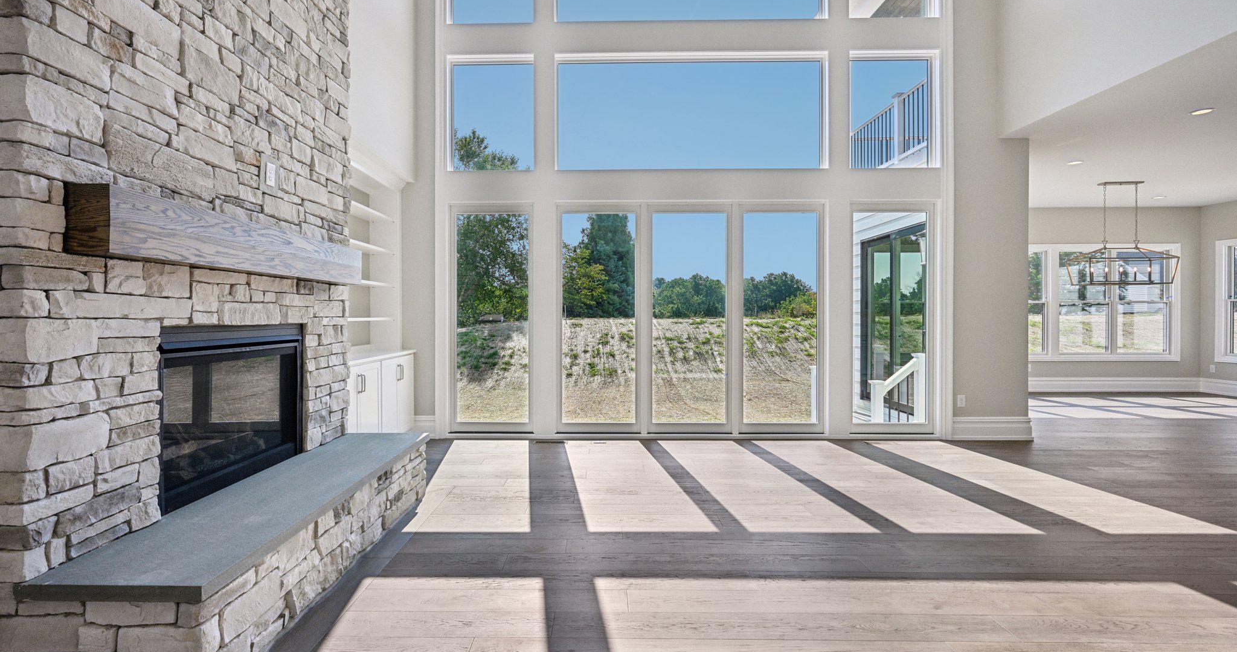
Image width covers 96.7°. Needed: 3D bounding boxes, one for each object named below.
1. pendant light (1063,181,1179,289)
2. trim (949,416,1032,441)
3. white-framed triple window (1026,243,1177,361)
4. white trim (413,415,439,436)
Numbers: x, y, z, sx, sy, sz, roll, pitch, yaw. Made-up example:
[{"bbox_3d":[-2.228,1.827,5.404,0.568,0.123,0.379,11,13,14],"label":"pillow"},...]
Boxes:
[{"bbox_3d":[6.811,-1.251,7.450,1.190,1.390,0.380,0,1,0],"label":"pendant light"},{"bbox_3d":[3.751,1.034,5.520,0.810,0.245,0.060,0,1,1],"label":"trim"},{"bbox_3d":[7.996,-0.395,9.170,2.780,1.970,0.110,0,1,1],"label":"white-framed triple window"},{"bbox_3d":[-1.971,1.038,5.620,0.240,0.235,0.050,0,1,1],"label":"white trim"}]

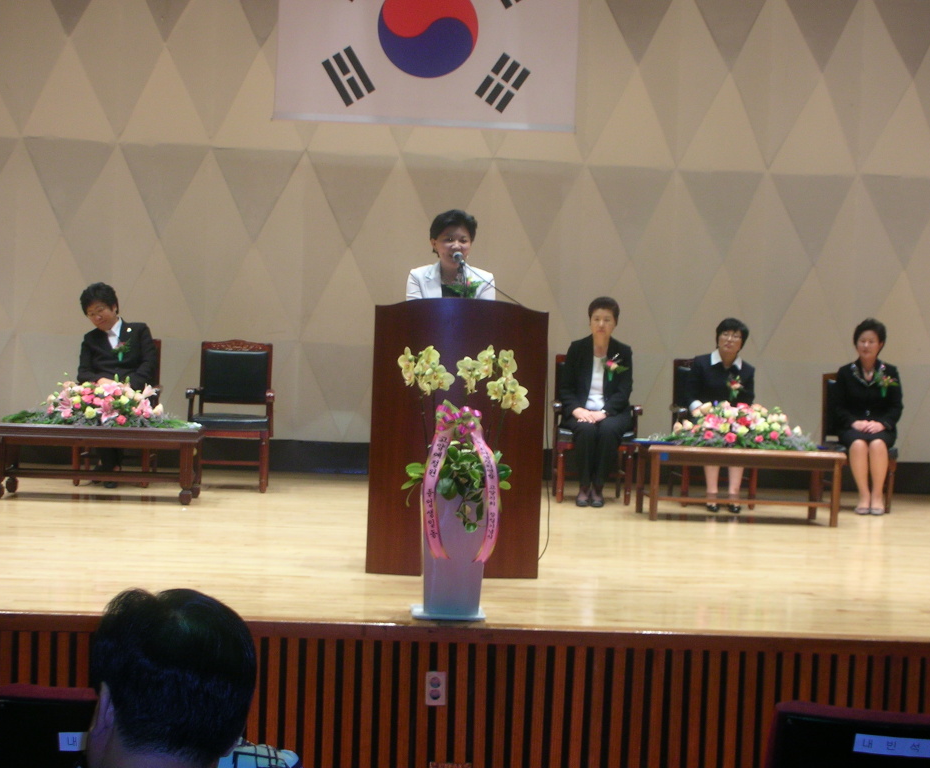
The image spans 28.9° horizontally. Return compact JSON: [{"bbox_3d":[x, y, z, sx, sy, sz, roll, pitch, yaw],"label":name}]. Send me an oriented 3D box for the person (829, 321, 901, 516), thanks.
[{"bbox_3d":[2.554,0.204,11.557,0.460,1.210,0.700,2,2,6],"label":"person"}]

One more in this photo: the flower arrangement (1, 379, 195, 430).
[{"bbox_3d":[-2.177,0.102,10.720,1.080,0.270,0.460,2,1,-2],"label":"flower arrangement"}]

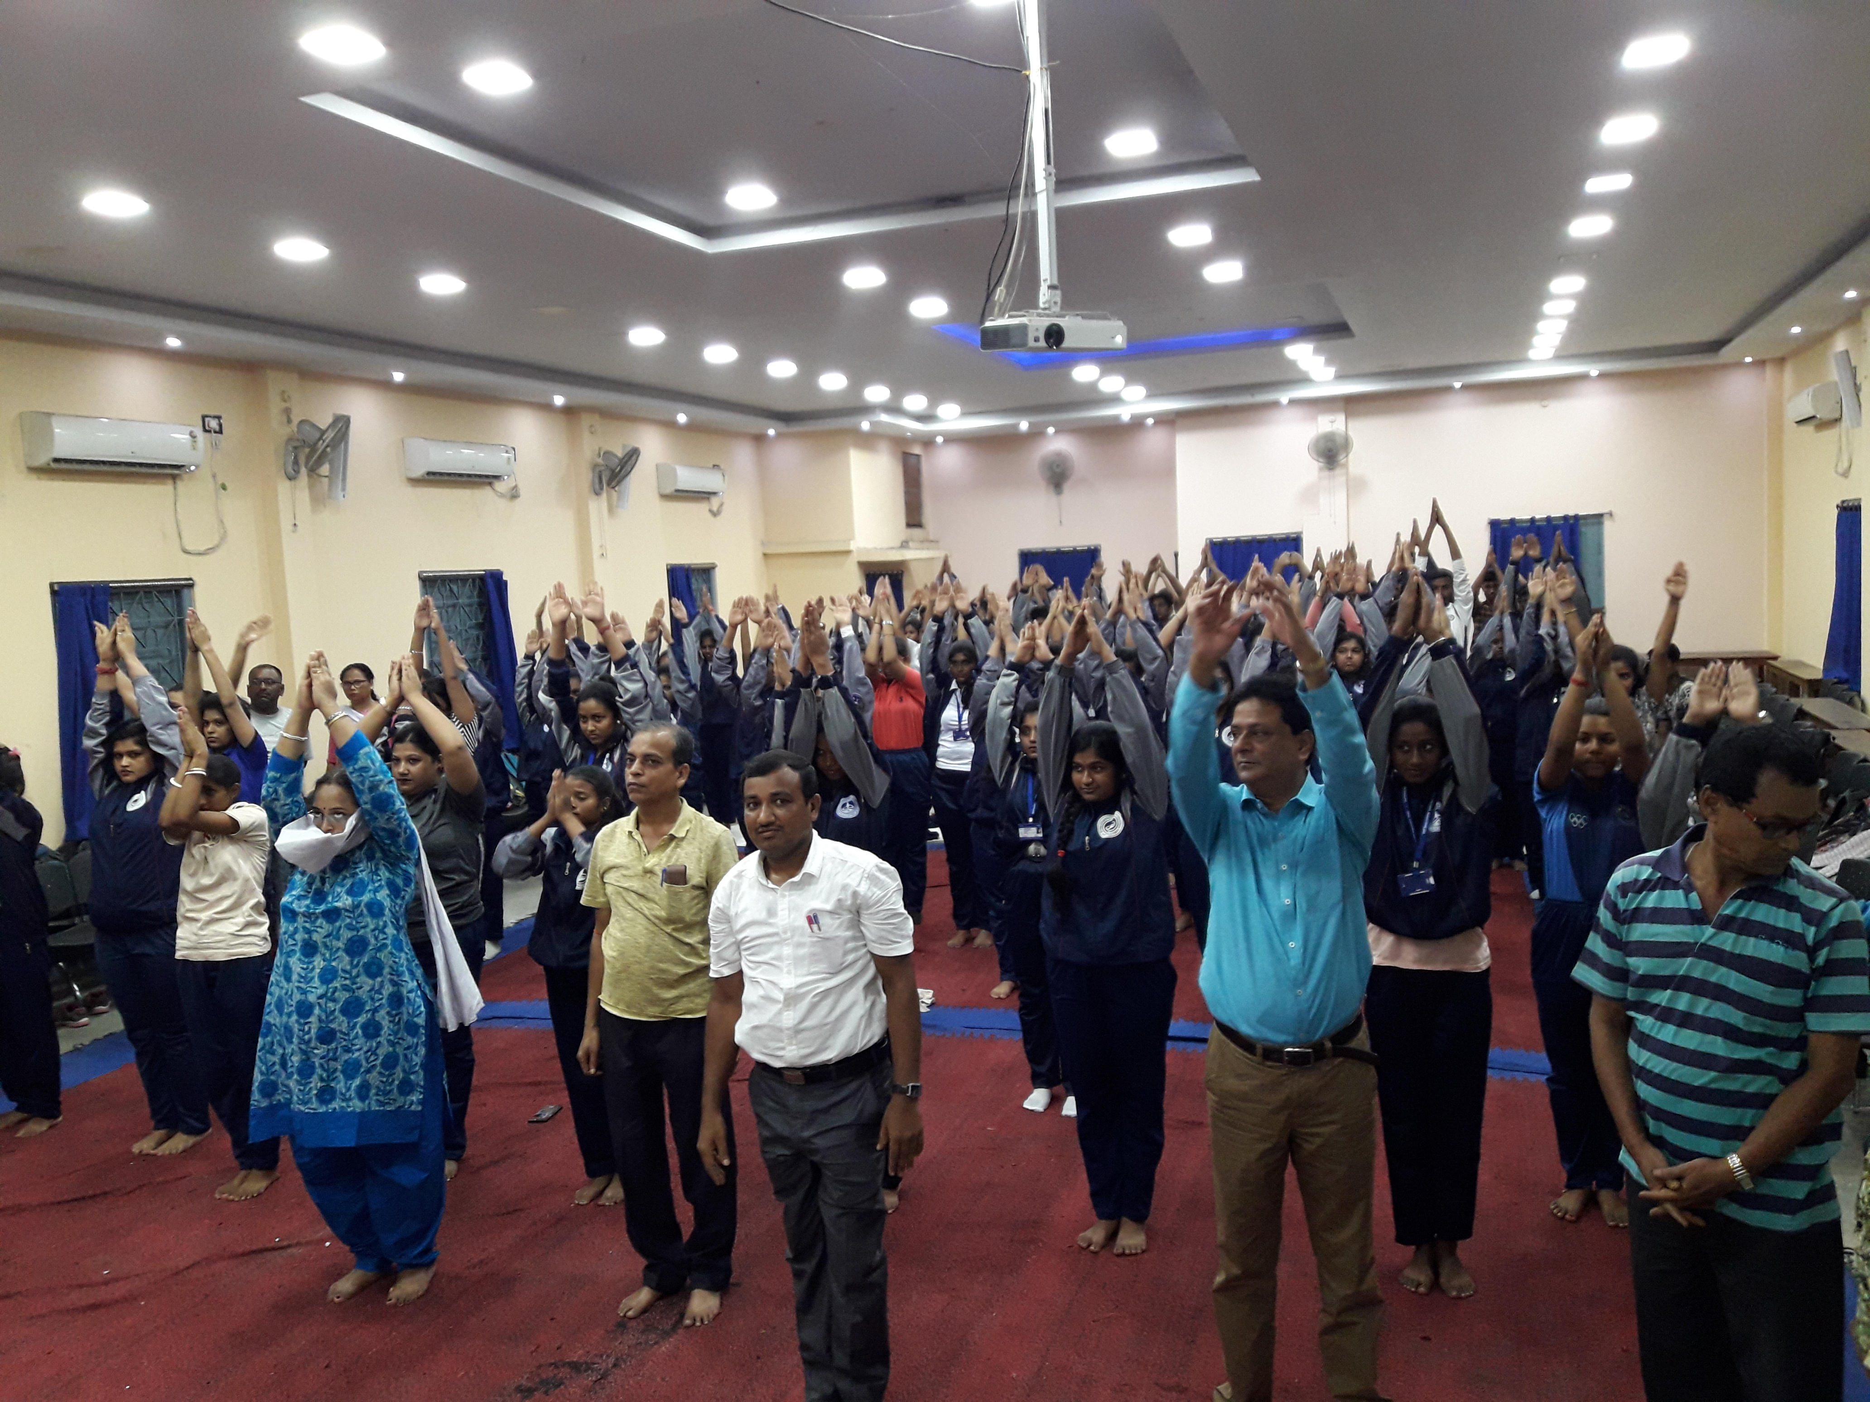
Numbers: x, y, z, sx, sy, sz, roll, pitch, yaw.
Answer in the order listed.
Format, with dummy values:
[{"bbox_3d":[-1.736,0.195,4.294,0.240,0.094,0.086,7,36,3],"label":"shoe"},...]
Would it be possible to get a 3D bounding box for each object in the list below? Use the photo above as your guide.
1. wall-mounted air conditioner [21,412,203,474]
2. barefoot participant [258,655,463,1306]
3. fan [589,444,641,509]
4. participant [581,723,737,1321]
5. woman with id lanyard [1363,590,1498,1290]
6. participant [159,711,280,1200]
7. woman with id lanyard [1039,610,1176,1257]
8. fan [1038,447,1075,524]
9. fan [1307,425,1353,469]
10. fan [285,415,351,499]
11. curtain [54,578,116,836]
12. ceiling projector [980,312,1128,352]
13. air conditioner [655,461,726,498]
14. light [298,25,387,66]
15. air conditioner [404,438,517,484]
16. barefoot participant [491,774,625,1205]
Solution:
[{"bbox_3d":[-4.500,-1.413,8.335,0.200,0.285,0.990,-2,5,20],"label":"wall-mounted air conditioner"},{"bbox_3d":[-1.685,0.796,4.381,0.540,1.870,0.420,-3,5,10],"label":"barefoot participant"},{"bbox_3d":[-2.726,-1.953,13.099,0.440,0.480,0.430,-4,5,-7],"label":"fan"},{"bbox_3d":[-0.772,0.878,4.242,0.480,1.640,0.320,-2,5,17],"label":"participant"},{"bbox_3d":[1.321,0.642,4.079,0.430,1.910,0.360,-2,5,18],"label":"woman with id lanyard"},{"bbox_3d":[-2.479,0.867,5.213,0.420,1.680,0.420,-2,5,13],"label":"participant"},{"bbox_3d":[0.482,0.669,4.421,0.420,1.860,0.330,-1,5,22],"label":"woman with id lanyard"},{"bbox_3d":[1.400,-2.489,17.470,0.430,0.840,0.380,-3,5,7],"label":"fan"},{"bbox_3d":[4.046,-2.583,15.458,0.460,0.430,0.420,-2,5,18],"label":"fan"},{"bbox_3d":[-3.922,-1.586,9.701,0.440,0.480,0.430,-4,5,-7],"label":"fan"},{"bbox_3d":[-4.717,0.046,8.486,0.110,1.400,0.370,-1,5,20],"label":"curtain"},{"bbox_3d":[0.327,-1.010,4.158,0.320,0.095,0.245,-7,12,-29],"label":"ceiling projector"},{"bbox_3d":[-2.399,-2.188,15.058,0.220,0.300,1.020,-1,5,20],"label":"air conditioner"},{"bbox_3d":[-1.720,-1.902,4.380,0.235,0.030,0.235,-3,5,0],"label":"light"},{"bbox_3d":[-3.498,-1.772,11.168,0.200,0.280,0.980,-2,5,20],"label":"air conditioner"},{"bbox_3d":[-1.220,0.932,5.050,0.480,1.440,0.380,-1,5,23],"label":"barefoot participant"}]

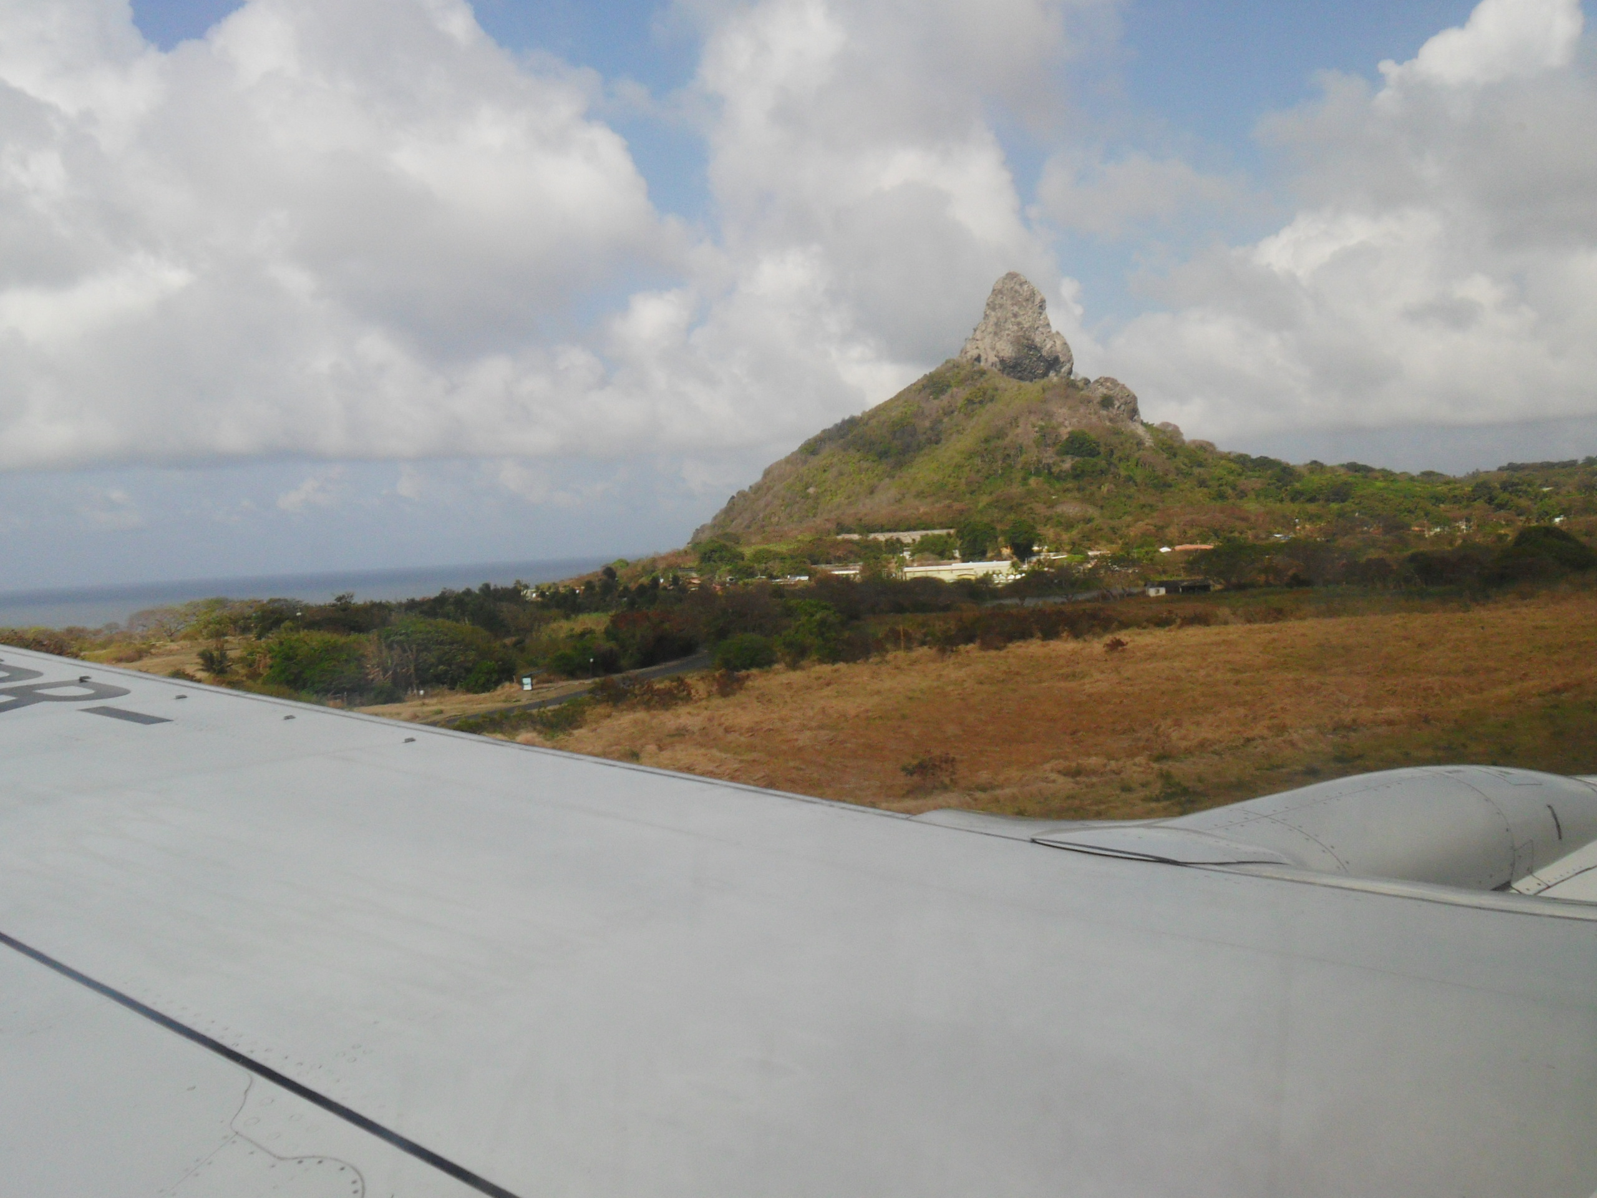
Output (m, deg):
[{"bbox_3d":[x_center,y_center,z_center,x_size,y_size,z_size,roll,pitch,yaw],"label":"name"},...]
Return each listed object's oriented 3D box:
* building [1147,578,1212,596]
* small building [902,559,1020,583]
[{"bbox_3d":[85.198,-2.649,330.000,14.000,3.600,6.000,-3,2,-3],"label":"building"},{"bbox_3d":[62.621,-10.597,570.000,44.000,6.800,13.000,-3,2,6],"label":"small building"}]

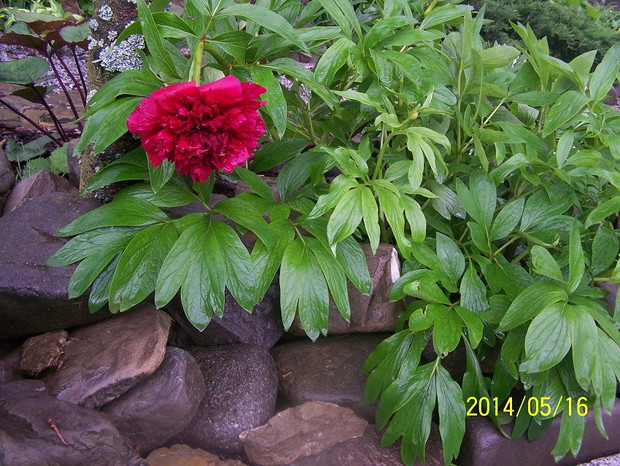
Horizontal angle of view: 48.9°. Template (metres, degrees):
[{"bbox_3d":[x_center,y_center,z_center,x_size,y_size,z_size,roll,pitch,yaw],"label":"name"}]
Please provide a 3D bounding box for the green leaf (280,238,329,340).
[{"bbox_3d":[-0.007,0.075,0.905,0.061,0.127,0.025,-2,-5,-1],"label":"green leaf"}]

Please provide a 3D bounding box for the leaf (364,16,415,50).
[{"bbox_3d":[0.108,-0.277,0.938,0.077,0.018,0.030,-29,35,15],"label":"leaf"}]

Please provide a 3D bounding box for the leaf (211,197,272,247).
[{"bbox_3d":[-0.075,-0.013,0.763,0.082,0.018,0.037,34,48,14],"label":"leaf"}]

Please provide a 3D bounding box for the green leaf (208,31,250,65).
[{"bbox_3d":[-0.100,-0.226,0.830,0.063,0.018,0.032,23,44,19],"label":"green leaf"}]

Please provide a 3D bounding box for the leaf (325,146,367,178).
[{"bbox_3d":[0.049,-0.099,0.955,0.069,0.020,0.036,32,63,26],"label":"leaf"}]

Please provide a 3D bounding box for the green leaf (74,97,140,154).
[{"bbox_3d":[-0.236,-0.129,0.820,0.098,0.020,0.042,-40,53,-12],"label":"green leaf"}]

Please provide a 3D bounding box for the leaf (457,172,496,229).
[{"bbox_3d":[0.214,-0.041,0.857,0.045,0.079,0.016,-20,0,-7],"label":"leaf"}]

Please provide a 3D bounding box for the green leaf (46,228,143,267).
[{"bbox_3d":[-0.241,0.013,0.764,0.108,0.016,0.030,-19,46,-11],"label":"green leaf"}]

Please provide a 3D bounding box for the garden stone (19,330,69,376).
[{"bbox_3d":[-0.324,0.147,0.830,0.056,0.042,0.045,-8,29,-14],"label":"garden stone"}]

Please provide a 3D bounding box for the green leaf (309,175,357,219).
[{"bbox_3d":[0.032,-0.050,0.920,0.088,0.020,0.036,-34,64,-29],"label":"green leaf"}]

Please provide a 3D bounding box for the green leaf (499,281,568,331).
[{"bbox_3d":[0.250,0.079,0.753,0.101,0.020,0.038,-20,49,-23],"label":"green leaf"}]

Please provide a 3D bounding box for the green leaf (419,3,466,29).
[{"bbox_3d":[0.213,-0.340,1.077,0.083,0.015,0.028,-24,48,0],"label":"green leaf"}]

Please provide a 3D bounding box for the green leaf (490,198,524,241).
[{"bbox_3d":[0.273,-0.018,0.940,0.033,0.014,0.082,40,76,6],"label":"green leaf"}]

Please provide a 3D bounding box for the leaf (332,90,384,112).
[{"bbox_3d":[0.062,-0.168,0.870,0.076,0.016,0.018,17,34,-15],"label":"leaf"}]

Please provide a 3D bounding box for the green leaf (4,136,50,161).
[{"bbox_3d":[-0.539,-0.160,1.300,0.075,0.022,0.085,-15,34,-32],"label":"green leaf"}]

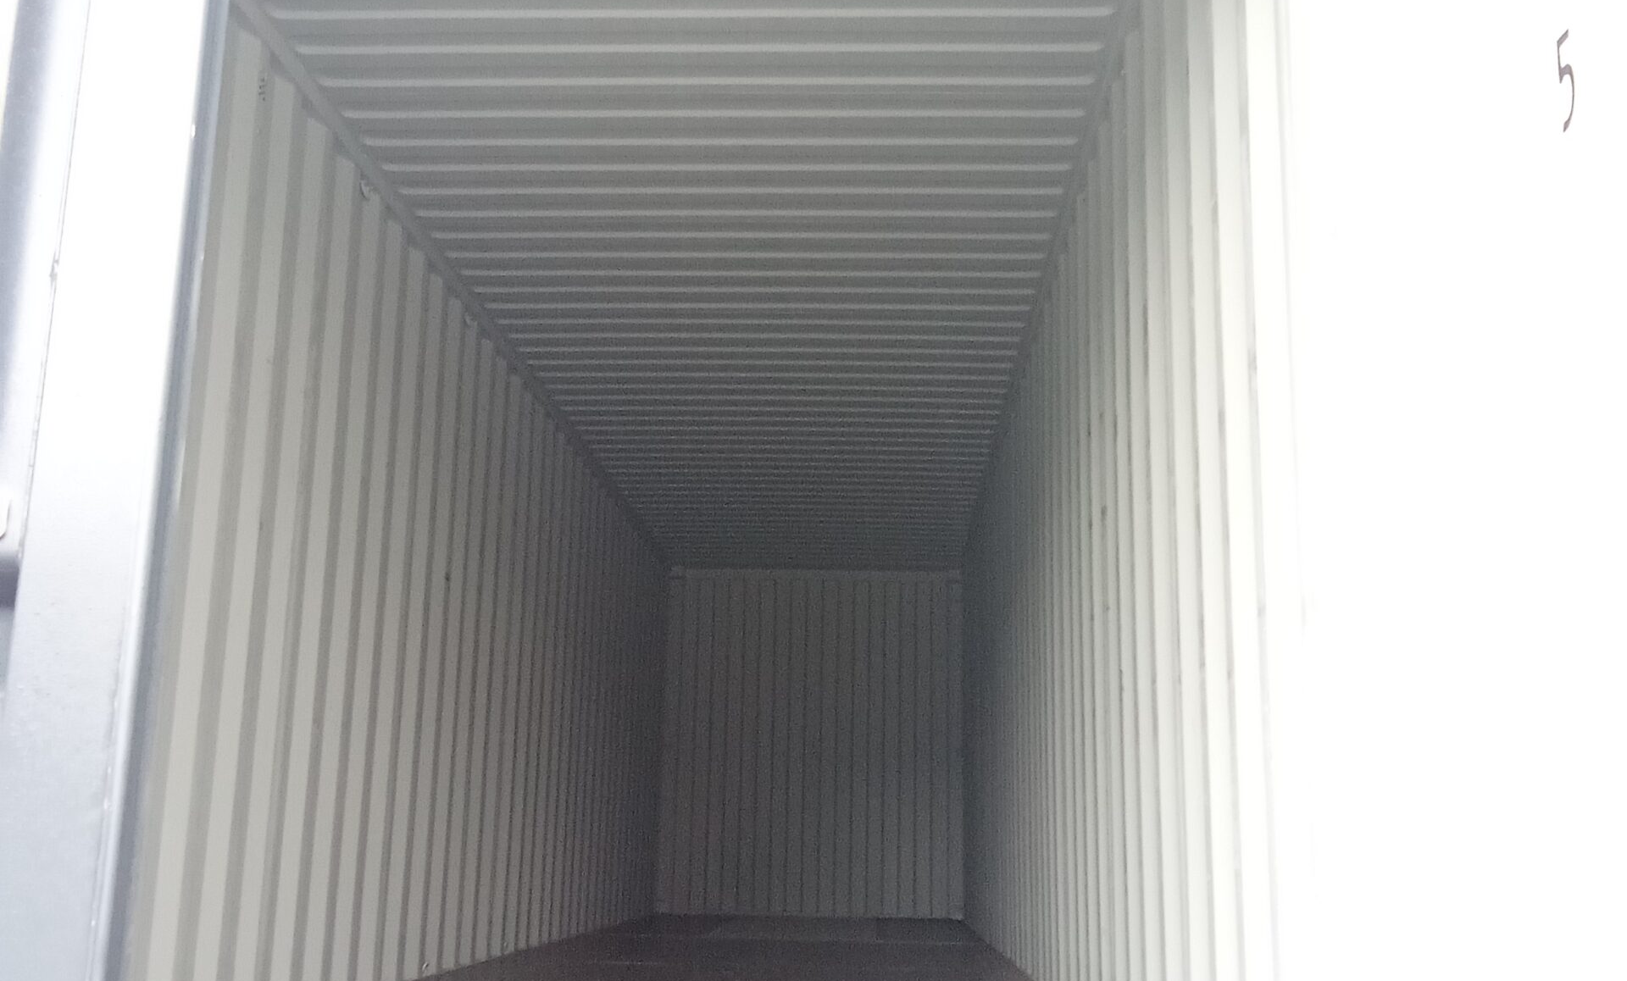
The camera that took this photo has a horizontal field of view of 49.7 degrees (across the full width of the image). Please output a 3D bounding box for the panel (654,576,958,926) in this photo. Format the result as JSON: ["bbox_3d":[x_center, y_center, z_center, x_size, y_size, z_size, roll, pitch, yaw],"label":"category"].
[{"bbox_3d":[0.000,1.932,13.600,2.340,2.670,0.060,1,-12,2],"label":"panel"}]

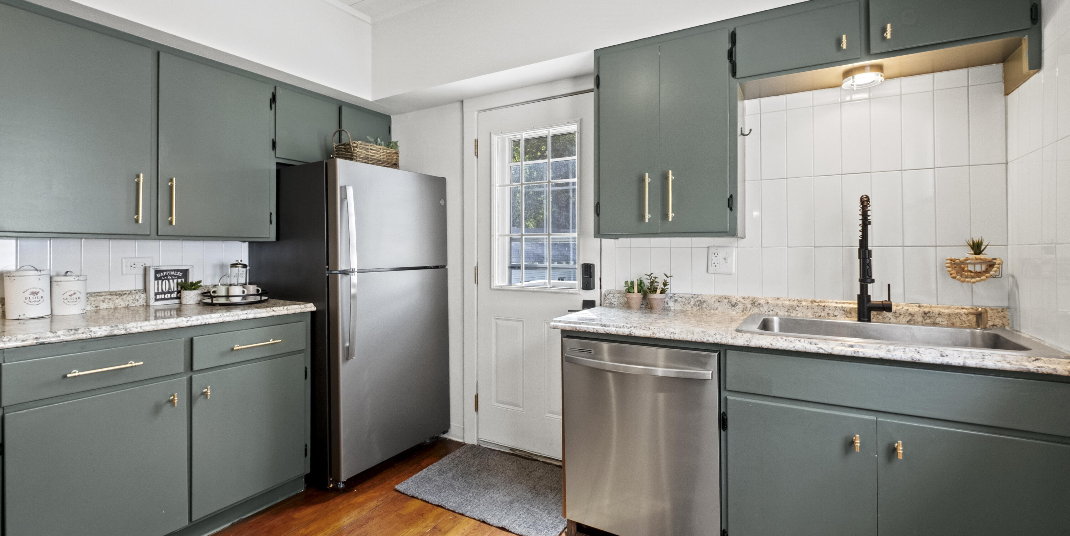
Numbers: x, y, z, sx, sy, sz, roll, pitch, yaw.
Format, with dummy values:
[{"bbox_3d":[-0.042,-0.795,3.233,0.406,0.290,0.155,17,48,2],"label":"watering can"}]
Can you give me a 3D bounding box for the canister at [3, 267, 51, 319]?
[{"bbox_3d":[-2.143,0.100,1.885,0.130,0.217,0.130,1,1,31],"label":"canister"}]

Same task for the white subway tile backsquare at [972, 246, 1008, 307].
[{"bbox_3d":[1.688,0.030,1.653,0.100,0.222,0.010,0,1,29],"label":"white subway tile backsquare"}]

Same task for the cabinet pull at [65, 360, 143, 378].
[{"bbox_3d":[-1.544,0.363,1.604,0.036,0.014,0.204,1,1,28],"label":"cabinet pull"}]

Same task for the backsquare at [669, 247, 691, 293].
[{"bbox_3d":[0.728,0.014,2.228,0.102,0.220,0.010,1,1,28],"label":"backsquare"}]

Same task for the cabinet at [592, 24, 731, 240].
[{"bbox_3d":[0.623,-0.600,2.124,0.620,0.900,0.290,1,1,28],"label":"cabinet"}]

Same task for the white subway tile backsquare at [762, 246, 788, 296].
[{"bbox_3d":[1.072,0.019,1.990,0.100,0.222,0.010,0,1,29],"label":"white subway tile backsquare"}]

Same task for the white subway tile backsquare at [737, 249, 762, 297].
[{"bbox_3d":[0.987,0.018,2.047,0.101,0.225,0.010,0,1,30],"label":"white subway tile backsquare"}]

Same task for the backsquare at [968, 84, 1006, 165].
[{"bbox_3d":[1.726,-0.547,1.703,0.102,0.305,0.010,0,1,28],"label":"backsquare"}]

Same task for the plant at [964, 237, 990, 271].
[{"bbox_3d":[1.640,-0.049,1.653,0.064,0.132,0.064,1,1,28],"label":"plant"}]

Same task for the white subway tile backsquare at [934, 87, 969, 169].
[{"bbox_3d":[1.617,-0.543,1.731,0.101,0.304,0.010,1,1,28],"label":"white subway tile backsquare"}]

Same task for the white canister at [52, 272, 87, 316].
[{"bbox_3d":[-2.053,0.110,1.968,0.107,0.188,0.107,1,1,31],"label":"white canister"}]

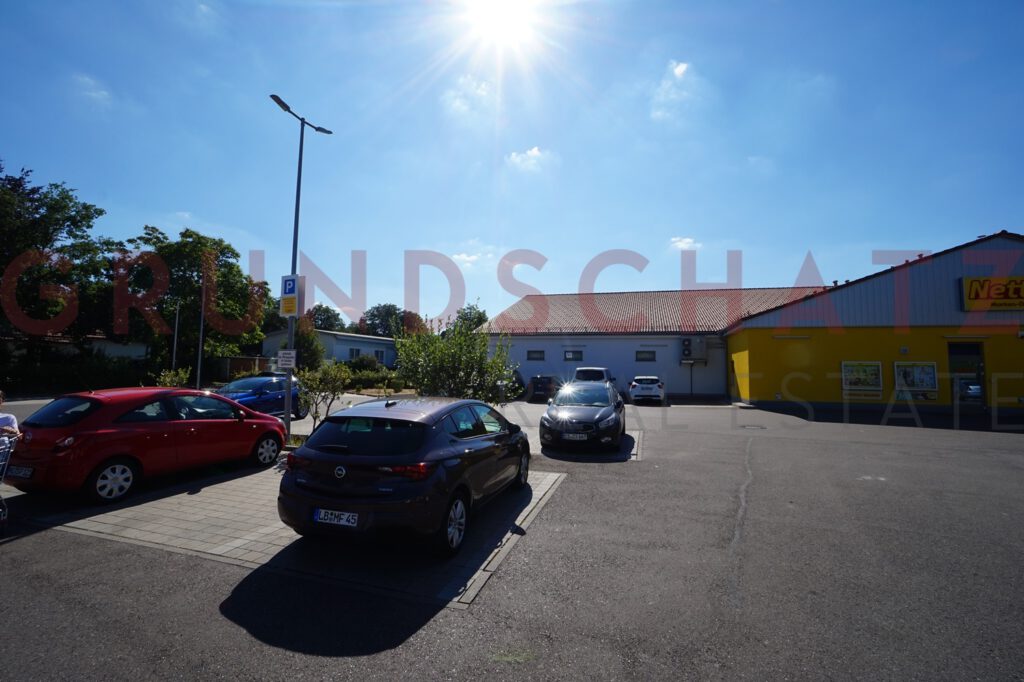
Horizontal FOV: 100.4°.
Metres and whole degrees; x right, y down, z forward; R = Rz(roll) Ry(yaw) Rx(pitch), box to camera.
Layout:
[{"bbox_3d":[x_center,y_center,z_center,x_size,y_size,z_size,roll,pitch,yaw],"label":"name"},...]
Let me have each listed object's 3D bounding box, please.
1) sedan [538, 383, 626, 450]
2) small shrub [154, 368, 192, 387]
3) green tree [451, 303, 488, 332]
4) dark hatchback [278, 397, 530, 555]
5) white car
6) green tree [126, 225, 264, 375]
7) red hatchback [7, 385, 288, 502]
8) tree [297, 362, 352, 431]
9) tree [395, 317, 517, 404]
[{"bbox_3d":[2.126,1.956,11.697,1.800,1.480,4.450,0,-4,17],"label":"sedan"},{"bbox_3d":[-9.372,1.686,11.809,1.050,1.700,1.050,4,-5,-38],"label":"small shrub"},{"bbox_3d":[-5.458,0.302,55.098,5.000,10.378,5.000,1,-4,-6],"label":"green tree"},{"bbox_3d":[-0.999,1.550,5.981,1.840,1.485,4.370,0,-4,17],"label":"dark hatchback"},{"bbox_3d":[7.796,2.894,24.568,1.760,1.460,4.000,0,-4,17],"label":"white car"},{"bbox_3d":[-22.769,-2.232,30.197,8.800,11.699,8.800,4,-5,-37],"label":"green tree"},{"bbox_3d":[-5.842,1.579,7.384,1.740,1.488,4.000,0,-4,17],"label":"red hatchback"},{"bbox_3d":[-4.537,1.526,10.320,1.300,1.980,1.250,2,-4,-23],"label":"tree"},{"bbox_3d":[-1.284,0.998,9.453,2.650,3.011,2.500,1,-4,-8],"label":"tree"}]

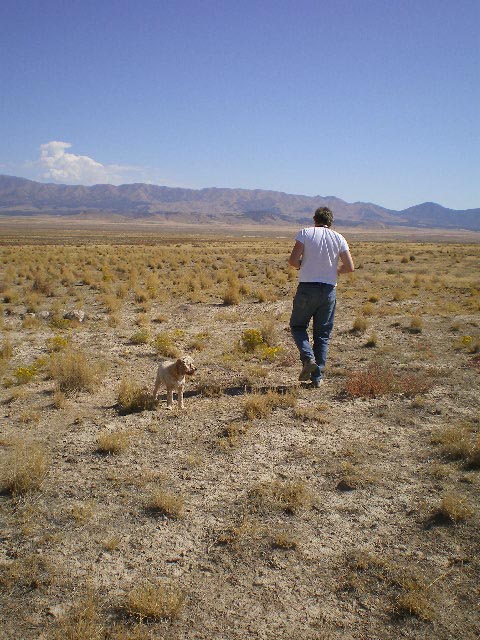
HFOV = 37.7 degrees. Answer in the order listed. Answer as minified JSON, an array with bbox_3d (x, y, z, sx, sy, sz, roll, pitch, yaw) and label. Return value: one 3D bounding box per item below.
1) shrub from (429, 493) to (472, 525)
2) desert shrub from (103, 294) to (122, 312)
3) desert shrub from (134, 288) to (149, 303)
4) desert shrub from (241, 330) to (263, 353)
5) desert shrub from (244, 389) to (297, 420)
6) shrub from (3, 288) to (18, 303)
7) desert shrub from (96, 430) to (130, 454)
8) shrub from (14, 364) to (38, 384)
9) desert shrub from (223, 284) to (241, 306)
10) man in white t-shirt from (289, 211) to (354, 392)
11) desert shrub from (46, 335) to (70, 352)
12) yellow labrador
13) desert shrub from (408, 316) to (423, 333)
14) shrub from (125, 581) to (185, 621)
[{"bbox_3d":[1.161,1.018,3.853,0.237,0.140,0.209,4,8,18],"label":"shrub"},{"bbox_3d":[-2.402,-0.321,13.236,0.371,0.314,0.334,-1,7,-10],"label":"desert shrub"},{"bbox_3d":[-2.036,-0.518,14.529,0.284,0.251,0.254,1,7,-8],"label":"desert shrub"},{"bbox_3d":[0.162,0.255,9.075,0.310,0.285,0.279,1,7,1],"label":"desert shrub"},{"bbox_3d":[0.259,0.686,5.852,0.426,0.232,0.292,2,7,3],"label":"desert shrub"},{"bbox_3d":[-4.825,-0.524,14.768,0.320,0.271,0.288,-2,8,-18],"label":"shrub"},{"bbox_3d":[-0.874,0.834,4.857,0.231,0.133,0.204,0,8,-10],"label":"desert shrub"},{"bbox_3d":[-2.155,0.538,7.059,0.250,0.176,0.225,-2,8,-17],"label":"shrub"},{"bbox_3d":[-0.175,-0.517,14.526,0.372,0.430,0.335,1,7,-1],"label":"desert shrub"},{"bbox_3d":[0.807,-0.233,6.956,0.620,1.770,0.550,3,7,7],"label":"man in white t-shirt"},{"bbox_3d":[-2.230,0.277,8.629,0.289,0.188,0.258,0,8,-15],"label":"desert shrub"},{"bbox_3d":[-0.596,0.517,6.122,0.220,0.450,0.500,-3,9,-30],"label":"yellow labrador"},{"bbox_3d":[2.758,0.063,11.038,0.214,0.233,0.192,3,7,14],"label":"desert shrub"},{"bbox_3d":[-0.348,1.130,2.868,0.243,0.122,0.210,0,7,-7],"label":"shrub"}]

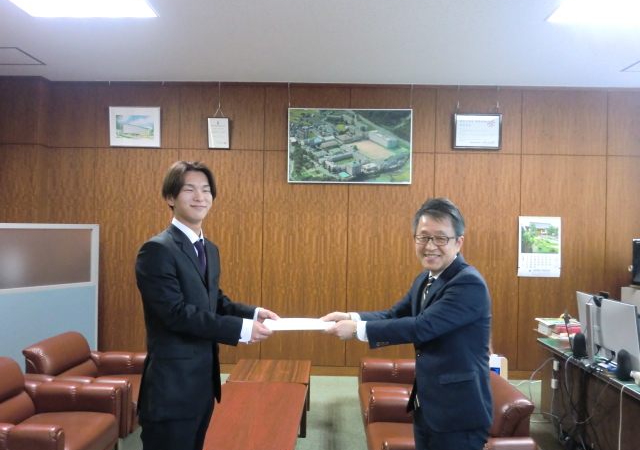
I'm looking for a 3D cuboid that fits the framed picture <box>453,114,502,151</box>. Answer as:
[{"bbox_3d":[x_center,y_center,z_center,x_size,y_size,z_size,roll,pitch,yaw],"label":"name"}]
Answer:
[{"bbox_3d":[1.636,-0.965,4.983,0.498,0.366,0.030,1,-1,1],"label":"framed picture"}]

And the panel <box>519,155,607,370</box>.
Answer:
[{"bbox_3d":[2.499,0.395,4.971,0.882,2.224,0.050,1,0,1],"label":"panel"}]

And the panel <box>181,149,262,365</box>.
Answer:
[{"bbox_3d":[-1.047,0.330,5.036,0.890,2.242,0.030,1,-1,1],"label":"panel"}]

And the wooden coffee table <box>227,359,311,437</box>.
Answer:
[{"bbox_3d":[-0.380,1.353,3.782,0.596,0.415,0.568,1,0,1],"label":"wooden coffee table"}]

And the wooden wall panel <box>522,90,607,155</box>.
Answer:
[{"bbox_3d":[2.525,-1.058,4.970,0.882,0.683,0.050,1,0,1],"label":"wooden wall panel"}]

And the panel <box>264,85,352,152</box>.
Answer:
[{"bbox_3d":[-0.134,-1.122,5.039,0.896,0.694,0.030,1,-1,1],"label":"panel"}]

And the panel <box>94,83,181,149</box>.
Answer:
[{"bbox_3d":[-1.899,-1.137,5.019,0.882,0.683,0.050,1,0,1],"label":"panel"}]

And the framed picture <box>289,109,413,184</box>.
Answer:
[{"bbox_3d":[0.315,-0.819,5.003,1.287,0.785,0.030,1,-1,1],"label":"framed picture"}]

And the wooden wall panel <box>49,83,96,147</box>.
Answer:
[{"bbox_3d":[-2.607,-1.160,5.079,0.506,0.683,0.030,1,-1,1],"label":"wooden wall panel"}]

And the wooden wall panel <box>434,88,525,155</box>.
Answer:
[{"bbox_3d":[1.653,-1.091,5.009,0.891,0.697,0.030,1,-1,1],"label":"wooden wall panel"}]

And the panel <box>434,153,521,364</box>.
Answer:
[{"bbox_3d":[1.614,0.380,4.981,0.882,2.224,0.050,1,0,1],"label":"panel"}]

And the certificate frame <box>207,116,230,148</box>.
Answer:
[{"bbox_3d":[-1.058,-0.959,5.032,0.235,0.334,0.025,1,-1,1],"label":"certificate frame"}]

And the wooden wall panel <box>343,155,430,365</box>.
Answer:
[{"bbox_3d":[0.729,0.364,4.991,0.882,2.224,0.050,1,0,1],"label":"wooden wall panel"}]

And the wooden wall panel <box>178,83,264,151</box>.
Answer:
[{"bbox_3d":[-1.028,-1.137,5.053,0.893,0.693,0.030,1,-1,1],"label":"wooden wall panel"}]

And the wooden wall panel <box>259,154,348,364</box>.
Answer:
[{"bbox_3d":[-0.155,0.348,5.001,0.882,2.224,0.050,1,0,1],"label":"wooden wall panel"}]

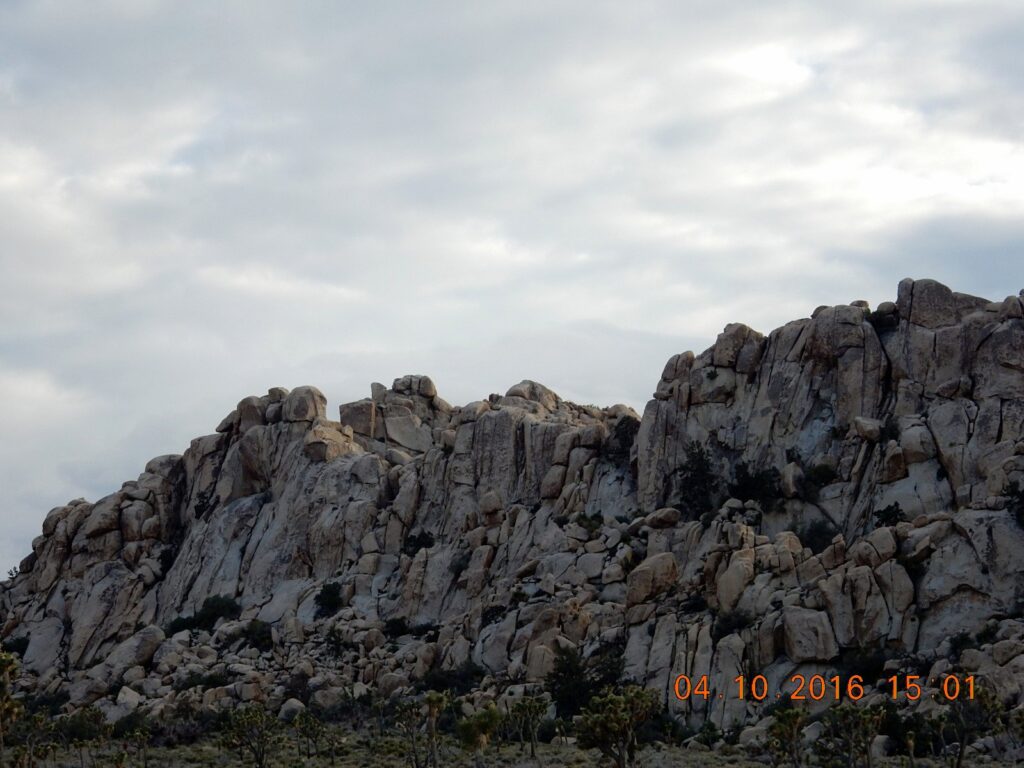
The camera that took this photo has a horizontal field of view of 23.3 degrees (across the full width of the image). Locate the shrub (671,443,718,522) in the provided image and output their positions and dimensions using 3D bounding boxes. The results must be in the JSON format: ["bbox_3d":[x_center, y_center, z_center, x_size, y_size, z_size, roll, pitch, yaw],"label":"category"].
[{"bbox_3d":[16.763,8.953,227.000,4.202,7.145,3.572,0,-8,0],"label":"shrub"}]

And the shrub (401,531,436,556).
[{"bbox_3d":[-8.278,14.121,220.000,2.833,2.279,2.267,0,-8,0],"label":"shrub"}]

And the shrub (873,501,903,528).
[{"bbox_3d":[33.030,11.450,218.000,2.750,2.410,2.610,0,-8,0],"label":"shrub"}]

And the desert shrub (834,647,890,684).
[{"bbox_3d":[26.800,21.520,190.000,4.200,2.850,3.690,0,-8,0],"label":"desert shrub"}]

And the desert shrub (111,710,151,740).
[{"bbox_3d":[-28.249,25.287,184.000,2.960,2.220,2.520,0,-8,0],"label":"desert shrub"}]

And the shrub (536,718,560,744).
[{"bbox_3d":[2.761,26.291,188.000,1.816,1.947,1.725,0,-8,0],"label":"shrub"}]

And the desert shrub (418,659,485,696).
[{"bbox_3d":[-4.748,23.032,195.000,5.180,2.980,3.370,0,-8,0],"label":"desert shrub"}]

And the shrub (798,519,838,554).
[{"bbox_3d":[27.427,13.624,222.000,3.484,3.184,2.962,0,-8,0],"label":"shrub"}]

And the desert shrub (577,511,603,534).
[{"bbox_3d":[6.860,12.260,220.000,2.260,2.080,2.140,0,-8,0],"label":"desert shrub"}]

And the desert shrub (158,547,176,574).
[{"bbox_3d":[-31.193,16.027,225.000,1.630,2.420,1.467,0,-8,0],"label":"desert shrub"}]

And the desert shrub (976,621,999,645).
[{"bbox_3d":[39.228,20.501,205.000,1.810,1.980,1.540,0,-8,0],"label":"desert shrub"}]

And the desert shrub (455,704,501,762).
[{"bbox_3d":[-1.830,19.690,140.000,2.540,3.200,2.410,0,-8,0],"label":"desert shrub"}]

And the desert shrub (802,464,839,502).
[{"bbox_3d":[28.601,9.210,230.000,3.240,3.482,2.754,0,-8,0],"label":"desert shrub"}]

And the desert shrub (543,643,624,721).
[{"bbox_3d":[5.250,21.480,180.000,5.680,5.400,5.400,0,-8,0],"label":"desert shrub"}]

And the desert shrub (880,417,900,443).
[{"bbox_3d":[33.967,4.083,223.000,1.790,2.330,1.530,0,-8,0],"label":"desert shrub"}]

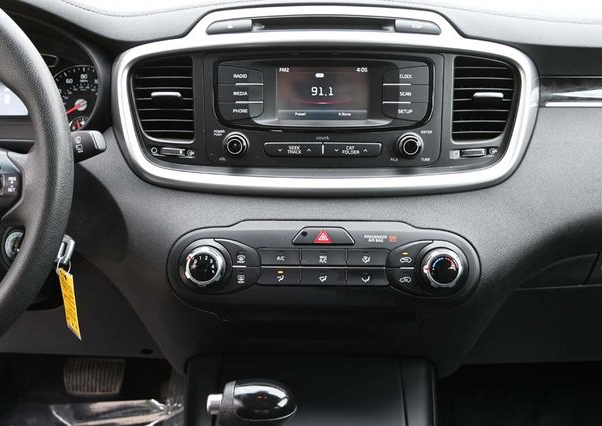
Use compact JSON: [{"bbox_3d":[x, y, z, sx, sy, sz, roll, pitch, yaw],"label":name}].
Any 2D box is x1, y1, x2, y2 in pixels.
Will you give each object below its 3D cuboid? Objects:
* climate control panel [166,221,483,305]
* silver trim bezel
[{"bbox_3d":[0.024,0.054,0.752,0.336,0.092,0.045,0,0,2],"label":"climate control panel"},{"bbox_3d":[0.026,-0.122,0.750,0.455,0.203,0.070,0,7,2],"label":"silver trim bezel"}]

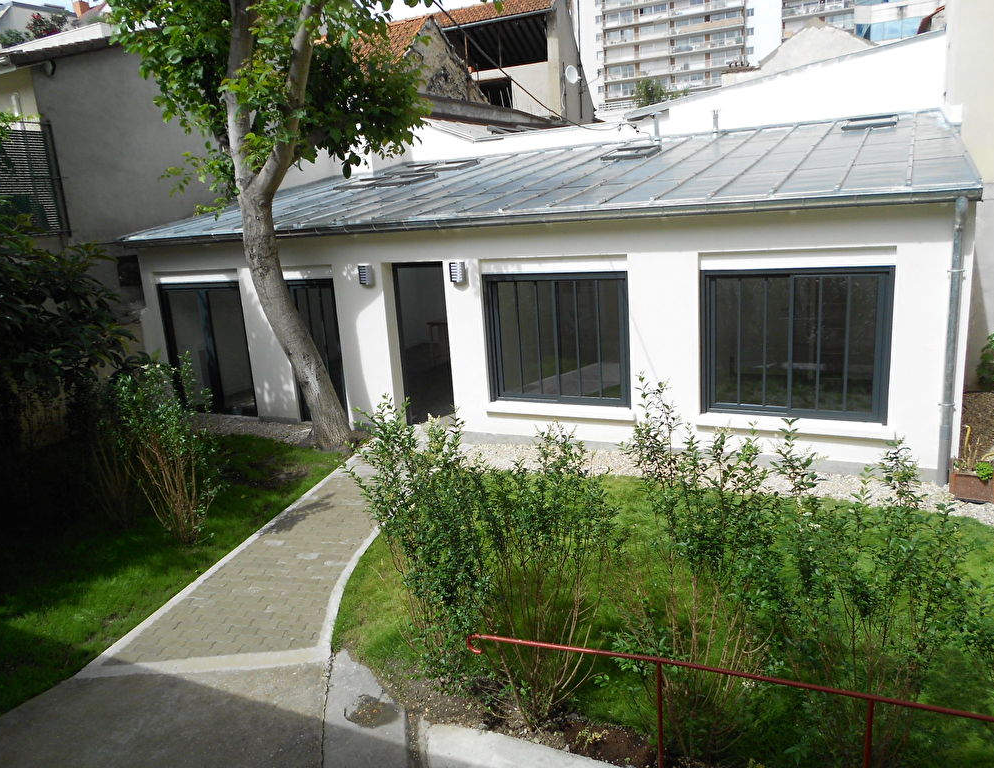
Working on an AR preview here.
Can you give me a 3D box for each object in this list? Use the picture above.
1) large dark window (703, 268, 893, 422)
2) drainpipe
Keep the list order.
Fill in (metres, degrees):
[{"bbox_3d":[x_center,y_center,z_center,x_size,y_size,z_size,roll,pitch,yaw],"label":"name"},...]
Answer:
[{"bbox_3d":[3.029,-0.405,7.902,1.819,1.571,0.100,3,14,27],"label":"large dark window"},{"bbox_3d":[4.201,-0.370,7.101,0.110,2.690,0.160,3,14,27],"label":"drainpipe"}]

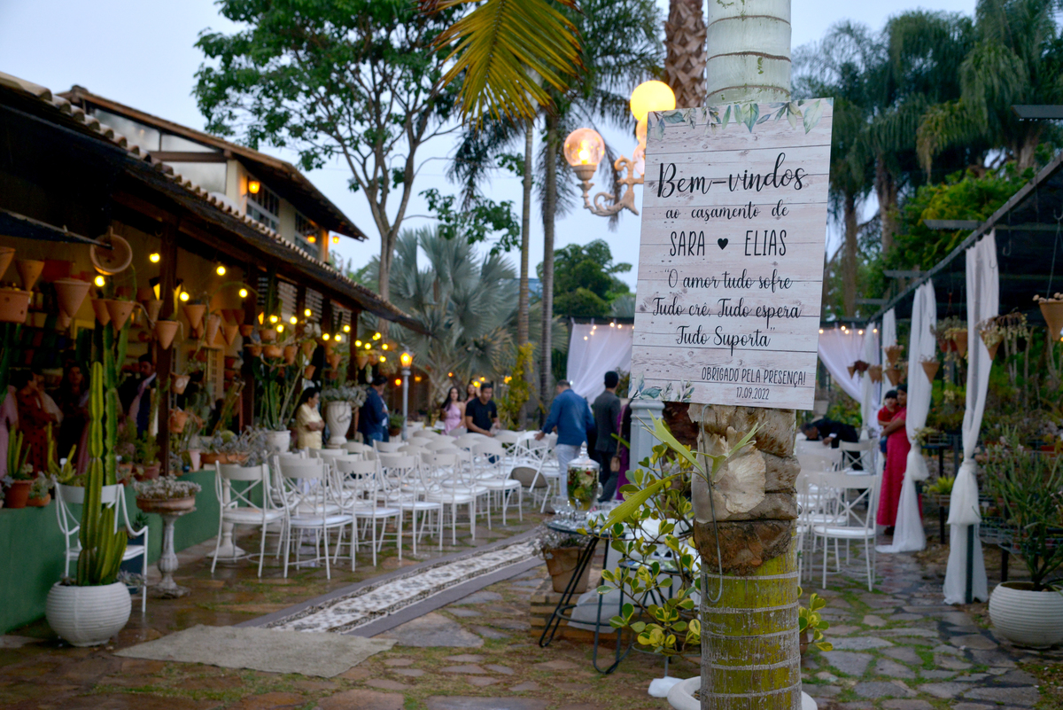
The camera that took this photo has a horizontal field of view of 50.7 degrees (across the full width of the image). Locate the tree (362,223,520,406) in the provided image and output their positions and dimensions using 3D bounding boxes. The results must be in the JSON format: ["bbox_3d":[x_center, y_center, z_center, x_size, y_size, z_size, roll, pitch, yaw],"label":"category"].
[{"bbox_3d":[-1.805,-0.249,23.550,3.600,4.800,3.600,1,-2,0],"label":"tree"}]

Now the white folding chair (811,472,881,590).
[{"bbox_3d":[2.461,1.363,8.804,0.490,0.890,0.480,0,-2,8],"label":"white folding chair"}]

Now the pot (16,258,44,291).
[{"bbox_3d":[-3.660,-0.573,8.200,0.210,0.250,0.210,1,-2,0],"label":"pot"}]

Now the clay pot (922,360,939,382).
[{"bbox_3d":[3.844,0.162,10.800,0.165,0.200,0.165,1,-3,11],"label":"clay pot"}]

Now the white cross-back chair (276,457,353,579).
[{"bbox_3d":[-1.693,1.289,8.889,0.490,0.890,0.480,0,-2,10],"label":"white cross-back chair"}]

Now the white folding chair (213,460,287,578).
[{"bbox_3d":[-2.247,1.274,8.919,0.460,0.870,0.470,1,-3,14],"label":"white folding chair"}]

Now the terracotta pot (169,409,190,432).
[{"bbox_3d":[-3.074,0.580,9.800,0.190,0.200,0.190,2,-3,-6],"label":"terracotta pot"}]

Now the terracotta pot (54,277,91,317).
[{"bbox_3d":[-2.905,-0.361,7.100,0.240,0.260,0.240,1,-2,0],"label":"terracotta pot"}]

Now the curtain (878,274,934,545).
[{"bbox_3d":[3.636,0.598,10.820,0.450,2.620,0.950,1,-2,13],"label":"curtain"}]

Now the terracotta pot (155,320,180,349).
[{"bbox_3d":[-3.118,-0.174,9.600,0.215,0.260,0.215,1,-2,0],"label":"terracotta pot"}]

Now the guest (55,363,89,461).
[{"bbox_3d":[-4.790,0.897,11.664,0.460,1.630,0.320,2,-3,-21],"label":"guest"}]

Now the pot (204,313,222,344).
[{"bbox_3d":[-2.922,-0.240,10.300,0.165,0.280,0.165,1,-2,0],"label":"pot"}]

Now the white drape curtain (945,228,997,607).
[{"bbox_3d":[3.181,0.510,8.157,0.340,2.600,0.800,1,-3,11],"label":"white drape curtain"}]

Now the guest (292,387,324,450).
[{"bbox_3d":[-2.498,1.105,12.478,0.360,1.500,0.460,1,-2,18],"label":"guest"}]

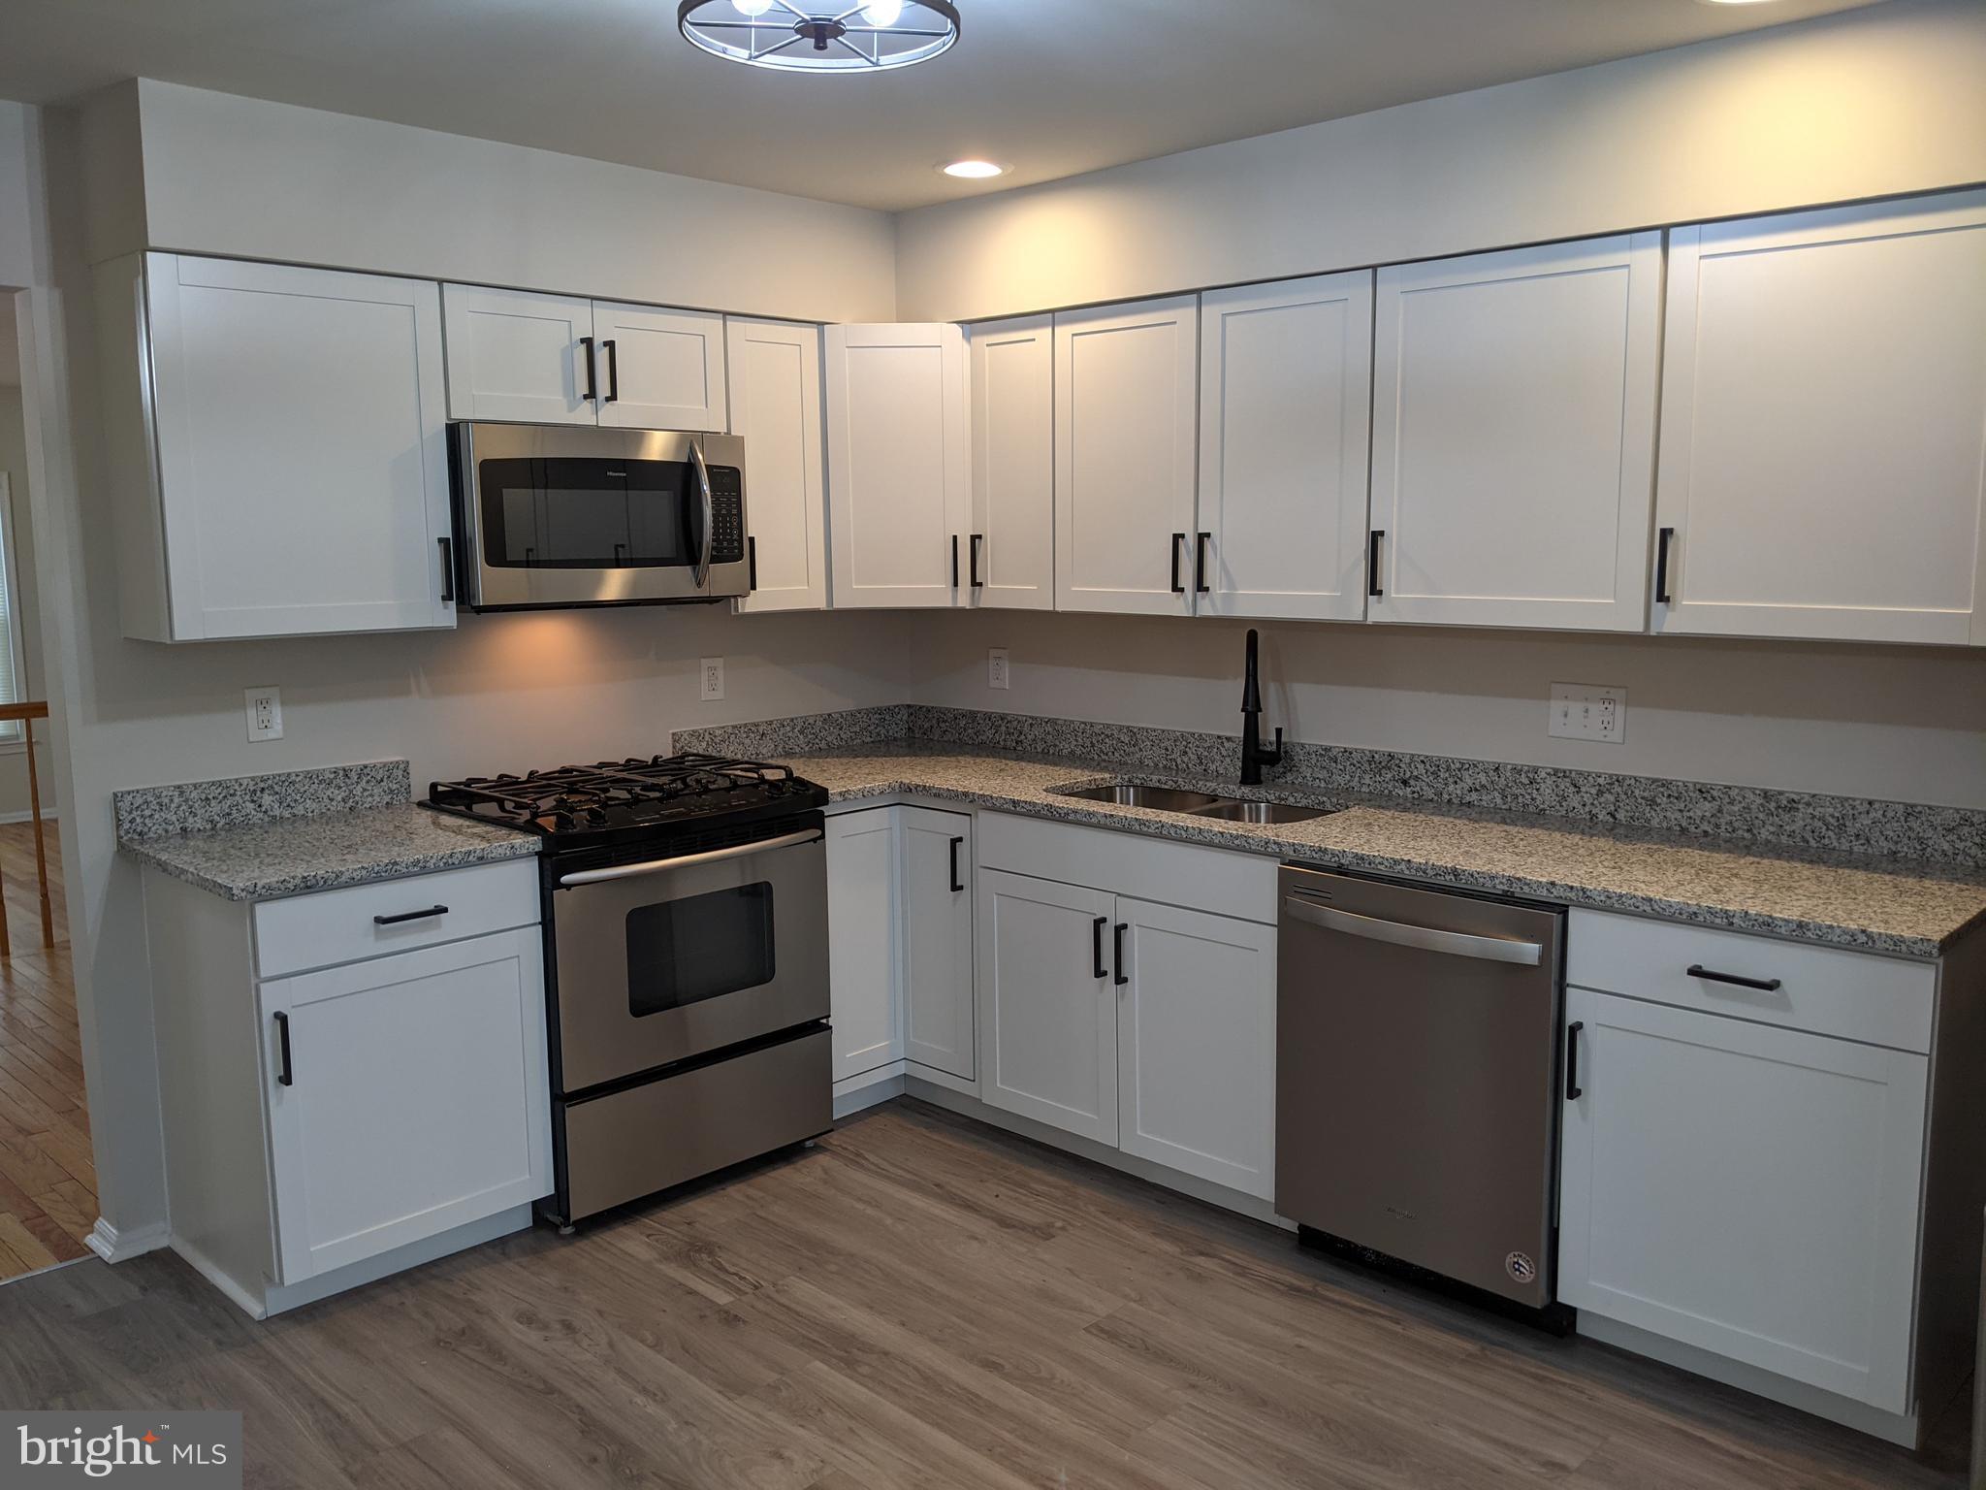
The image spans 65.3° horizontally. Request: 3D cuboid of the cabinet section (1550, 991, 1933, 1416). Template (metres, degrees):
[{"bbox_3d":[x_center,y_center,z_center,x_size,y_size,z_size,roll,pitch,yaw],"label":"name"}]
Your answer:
[{"bbox_3d":[1.479,0.734,2.892,0.590,0.614,0.625,7,11,44],"label":"cabinet section"}]

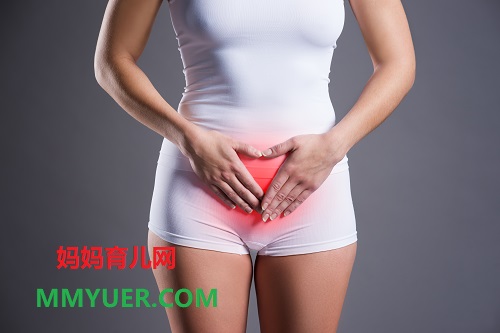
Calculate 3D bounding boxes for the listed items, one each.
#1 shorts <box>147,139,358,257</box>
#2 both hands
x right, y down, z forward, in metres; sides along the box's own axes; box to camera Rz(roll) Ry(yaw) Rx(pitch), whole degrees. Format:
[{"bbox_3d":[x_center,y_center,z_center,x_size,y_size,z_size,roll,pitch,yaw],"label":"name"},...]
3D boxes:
[{"bbox_3d":[0.004,0.053,3.200,0.360,0.200,0.230,0,5,0],"label":"shorts"},{"bbox_3d":[0.020,0.011,3.050,0.265,0.152,0.110,0,2,0],"label":"both hands"}]

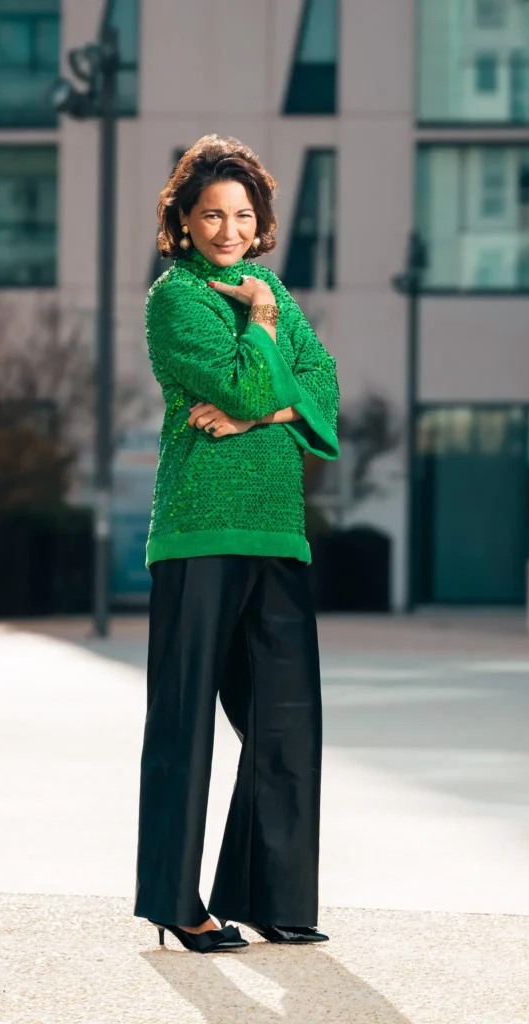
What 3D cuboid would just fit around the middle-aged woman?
[{"bbox_3d":[-0.058,0.062,6.220,0.470,1.690,0.380,1,-1,-38],"label":"middle-aged woman"}]

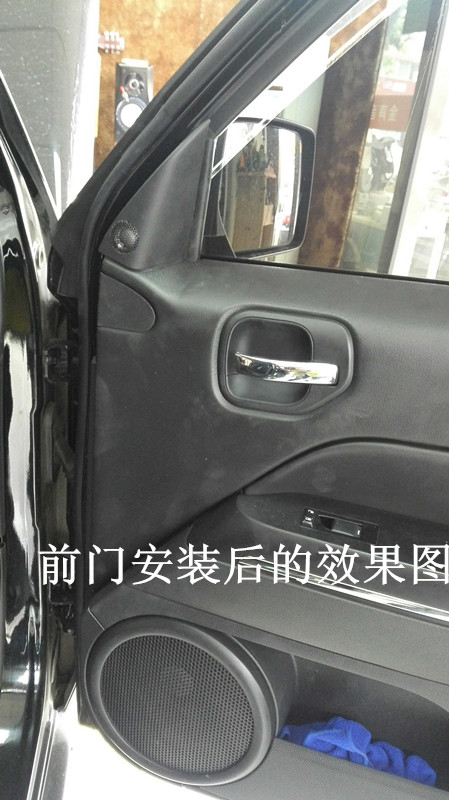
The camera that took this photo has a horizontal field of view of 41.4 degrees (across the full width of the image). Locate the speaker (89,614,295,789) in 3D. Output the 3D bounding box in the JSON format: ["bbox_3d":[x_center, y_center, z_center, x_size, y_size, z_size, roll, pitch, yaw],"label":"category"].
[{"bbox_3d":[-0.050,0.345,0.715,0.240,0.238,0.055,13,20,15],"label":"speaker"}]

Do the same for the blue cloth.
[{"bbox_3d":[0.156,0.437,0.723,0.185,0.060,0.070,13,24,15],"label":"blue cloth"}]

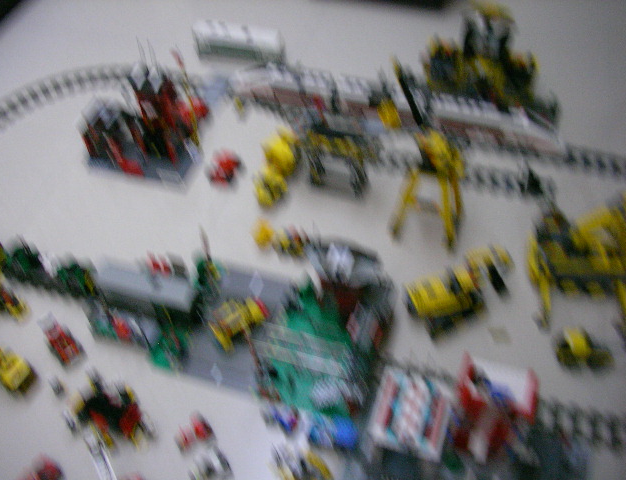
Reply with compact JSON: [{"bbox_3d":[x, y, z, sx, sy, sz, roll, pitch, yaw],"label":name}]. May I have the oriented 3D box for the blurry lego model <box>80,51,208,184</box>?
[{"bbox_3d":[-0.379,-0.262,1.505,0.252,0.222,0.138,13,58,14],"label":"blurry lego model"}]

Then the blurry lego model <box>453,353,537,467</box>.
[{"bbox_3d":[0.301,0.287,1.133,0.103,0.099,0.108,12,58,14],"label":"blurry lego model"}]

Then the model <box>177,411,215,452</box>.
[{"bbox_3d":[-0.204,0.337,1.202,0.063,0.030,0.040,-31,56,-20],"label":"model"}]

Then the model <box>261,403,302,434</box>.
[{"bbox_3d":[-0.055,0.317,1.209,0.060,0.030,0.039,9,53,10],"label":"model"}]

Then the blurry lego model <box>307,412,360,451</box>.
[{"bbox_3d":[0.039,0.332,1.185,0.078,0.041,0.042,9,53,10],"label":"blurry lego model"}]

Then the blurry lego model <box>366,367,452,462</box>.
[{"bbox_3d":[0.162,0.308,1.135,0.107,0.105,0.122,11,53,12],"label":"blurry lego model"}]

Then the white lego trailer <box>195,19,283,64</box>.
[{"bbox_3d":[-0.197,-0.538,1.867,0.228,0.074,0.055,9,53,10],"label":"white lego trailer"}]

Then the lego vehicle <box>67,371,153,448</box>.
[{"bbox_3d":[-0.360,0.303,1.208,0.123,0.064,0.099,4,56,8],"label":"lego vehicle"}]

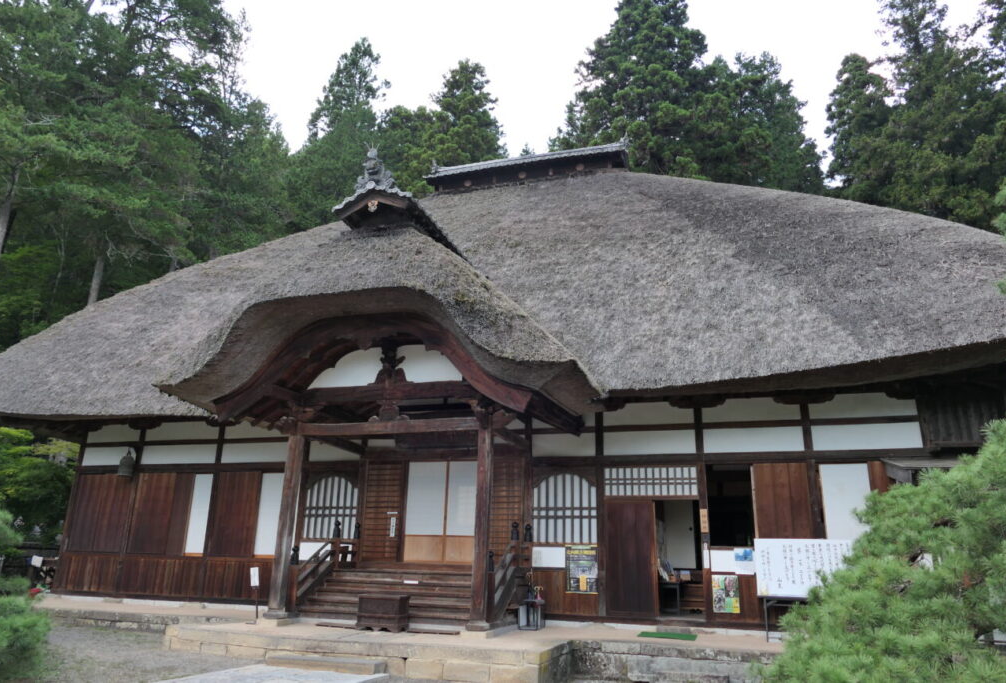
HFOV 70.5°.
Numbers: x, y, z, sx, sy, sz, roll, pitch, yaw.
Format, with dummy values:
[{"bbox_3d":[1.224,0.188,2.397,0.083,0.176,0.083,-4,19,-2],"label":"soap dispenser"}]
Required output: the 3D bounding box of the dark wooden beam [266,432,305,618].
[{"bbox_3d":[-3.735,3.090,12.285,0.210,3.020,0.210,-4,-17,17],"label":"dark wooden beam"}]

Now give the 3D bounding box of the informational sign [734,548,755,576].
[{"bbox_3d":[4.095,3.735,12.057,0.310,0.420,0.015,-4,-18,18],"label":"informational sign"}]

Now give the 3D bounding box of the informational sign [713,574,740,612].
[{"bbox_3d":[3.767,4.264,12.004,0.415,0.600,0.015,-4,-18,18],"label":"informational sign"}]

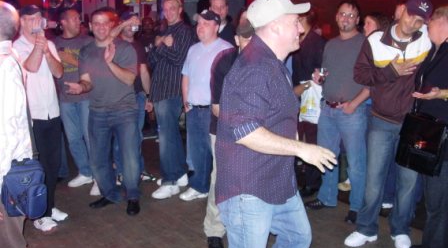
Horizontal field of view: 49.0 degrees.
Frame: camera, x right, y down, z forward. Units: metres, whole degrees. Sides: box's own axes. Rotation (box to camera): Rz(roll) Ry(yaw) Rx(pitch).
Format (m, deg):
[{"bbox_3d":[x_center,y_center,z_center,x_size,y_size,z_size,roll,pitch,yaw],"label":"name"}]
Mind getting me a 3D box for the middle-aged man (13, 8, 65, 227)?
[{"bbox_3d":[-1.436,-0.048,3.870,0.470,1.750,0.430,-11,16,-42],"label":"middle-aged man"}]

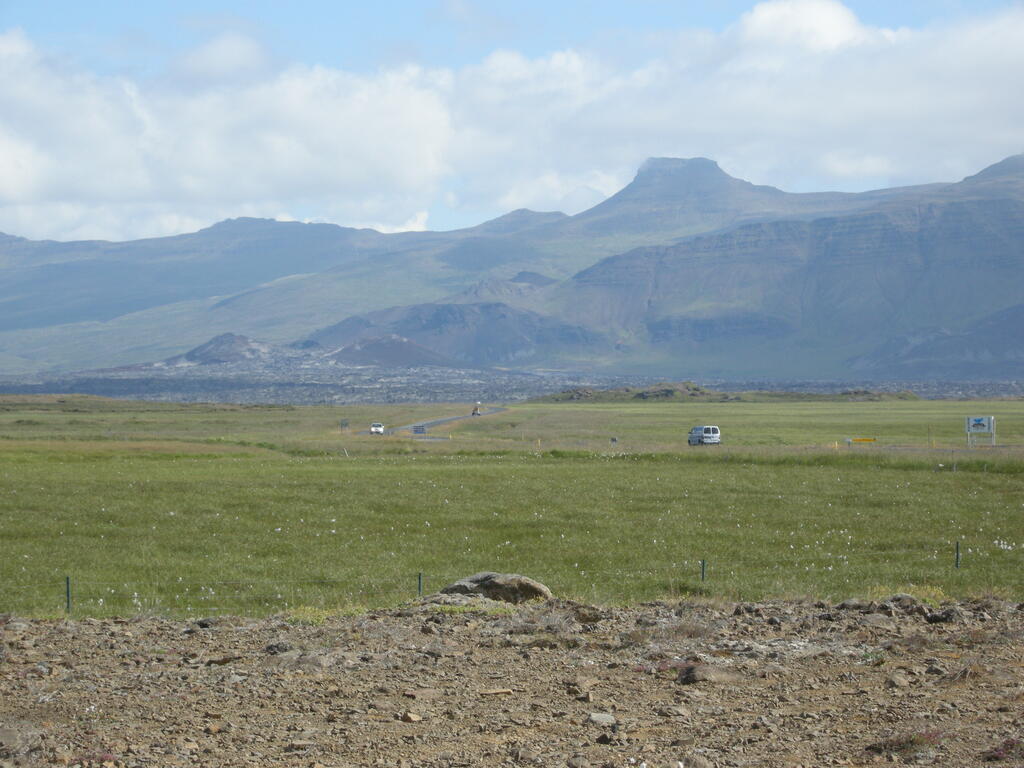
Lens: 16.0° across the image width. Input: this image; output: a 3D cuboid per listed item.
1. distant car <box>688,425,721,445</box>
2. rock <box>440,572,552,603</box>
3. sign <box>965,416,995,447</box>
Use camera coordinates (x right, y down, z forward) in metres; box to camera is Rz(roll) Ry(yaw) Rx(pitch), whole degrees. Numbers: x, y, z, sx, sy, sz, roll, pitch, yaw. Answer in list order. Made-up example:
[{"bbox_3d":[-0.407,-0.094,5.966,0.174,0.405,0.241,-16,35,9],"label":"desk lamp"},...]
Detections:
[{"bbox_3d":[18.620,4.930,352.000,1.800,1.900,4.500,0,0,-17],"label":"distant car"},{"bbox_3d":[-0.120,1.570,28.000,0.860,0.240,0.600,0,0,0],"label":"rock"},{"bbox_3d":[44.400,4.530,345.000,2.850,2.900,0.300,0,0,20],"label":"sign"}]

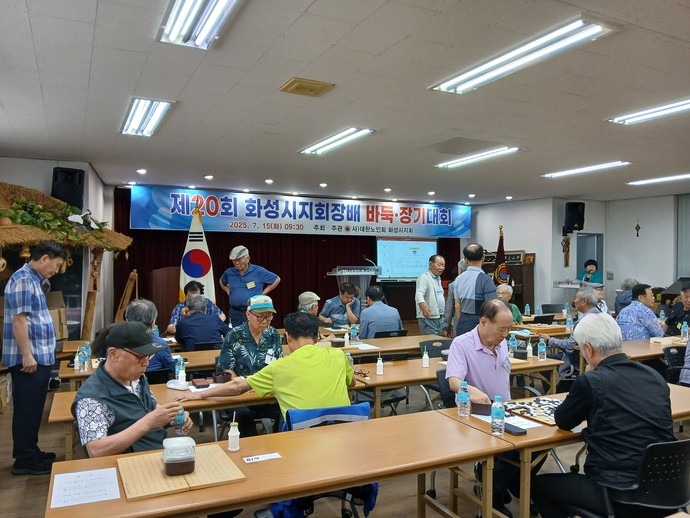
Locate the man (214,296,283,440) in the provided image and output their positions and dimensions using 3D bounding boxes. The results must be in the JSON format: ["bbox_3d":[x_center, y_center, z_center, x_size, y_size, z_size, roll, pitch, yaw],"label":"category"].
[{"bbox_3d":[-0.704,0.917,3.860,0.540,1.290,0.750,0,0,-26],"label":"man"}]

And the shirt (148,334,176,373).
[{"bbox_3d":[-1.413,0.727,3.666,0.500,0.550,0.330,0,0,-16],"label":"shirt"}]

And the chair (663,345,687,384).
[{"bbox_3d":[2.978,1.166,4.314,0.500,0.800,0.550,0,0,-26],"label":"chair"}]

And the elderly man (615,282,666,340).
[{"bbox_3d":[3.288,0.917,5.808,0.520,1.280,0.740,0,0,44],"label":"elderly man"}]

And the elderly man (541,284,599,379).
[{"bbox_3d":[2.411,0.935,5.498,0.750,1.280,0.500,0,0,26],"label":"elderly man"}]

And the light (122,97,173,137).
[{"bbox_3d":[-1.742,-1.209,4.494,0.300,0.060,1.240,0,0,-28],"label":"light"}]

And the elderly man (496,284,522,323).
[{"bbox_3d":[1.993,0.945,6.395,0.520,1.250,0.700,0,0,-7],"label":"elderly man"}]

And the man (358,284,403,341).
[{"bbox_3d":[0.328,0.934,5.974,0.530,1.260,0.750,0,0,-28],"label":"man"}]

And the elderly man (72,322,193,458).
[{"bbox_3d":[-0.921,0.926,2.445,0.680,1.250,0.500,0,0,18],"label":"elderly man"}]

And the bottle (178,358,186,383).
[{"bbox_3d":[-1.081,0.733,3.408,0.065,0.185,0.065,0,0,-27],"label":"bottle"}]

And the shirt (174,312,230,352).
[{"bbox_3d":[-1.403,0.764,5.096,0.550,0.530,0.380,0,0,-20],"label":"shirt"}]

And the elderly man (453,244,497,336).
[{"bbox_3d":[1.375,0.705,5.500,0.530,1.710,0.330,0,0,13],"label":"elderly man"}]

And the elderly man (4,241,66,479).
[{"bbox_3d":[-2.321,0.713,3.858,0.420,1.690,0.500,0,0,-25],"label":"elderly man"}]

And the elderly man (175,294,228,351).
[{"bbox_3d":[-1.388,0.963,5.112,0.560,1.210,0.780,0,0,-28],"label":"elderly man"}]

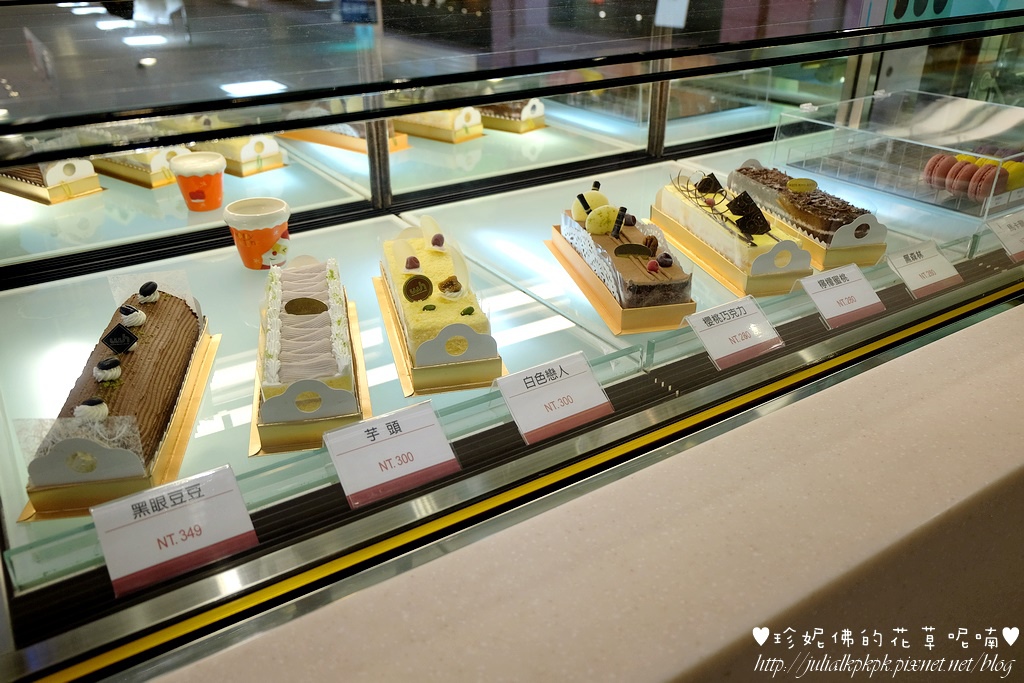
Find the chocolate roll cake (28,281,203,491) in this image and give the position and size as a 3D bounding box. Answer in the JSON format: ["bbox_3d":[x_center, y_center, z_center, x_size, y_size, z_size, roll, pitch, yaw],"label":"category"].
[{"bbox_3d":[-0.307,0.027,0.628,0.076,0.064,0.258,-6,27,-8],"label":"chocolate roll cake"}]

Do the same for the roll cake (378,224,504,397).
[{"bbox_3d":[-0.078,-0.049,0.758,0.076,0.070,0.261,-8,28,-12],"label":"roll cake"}]

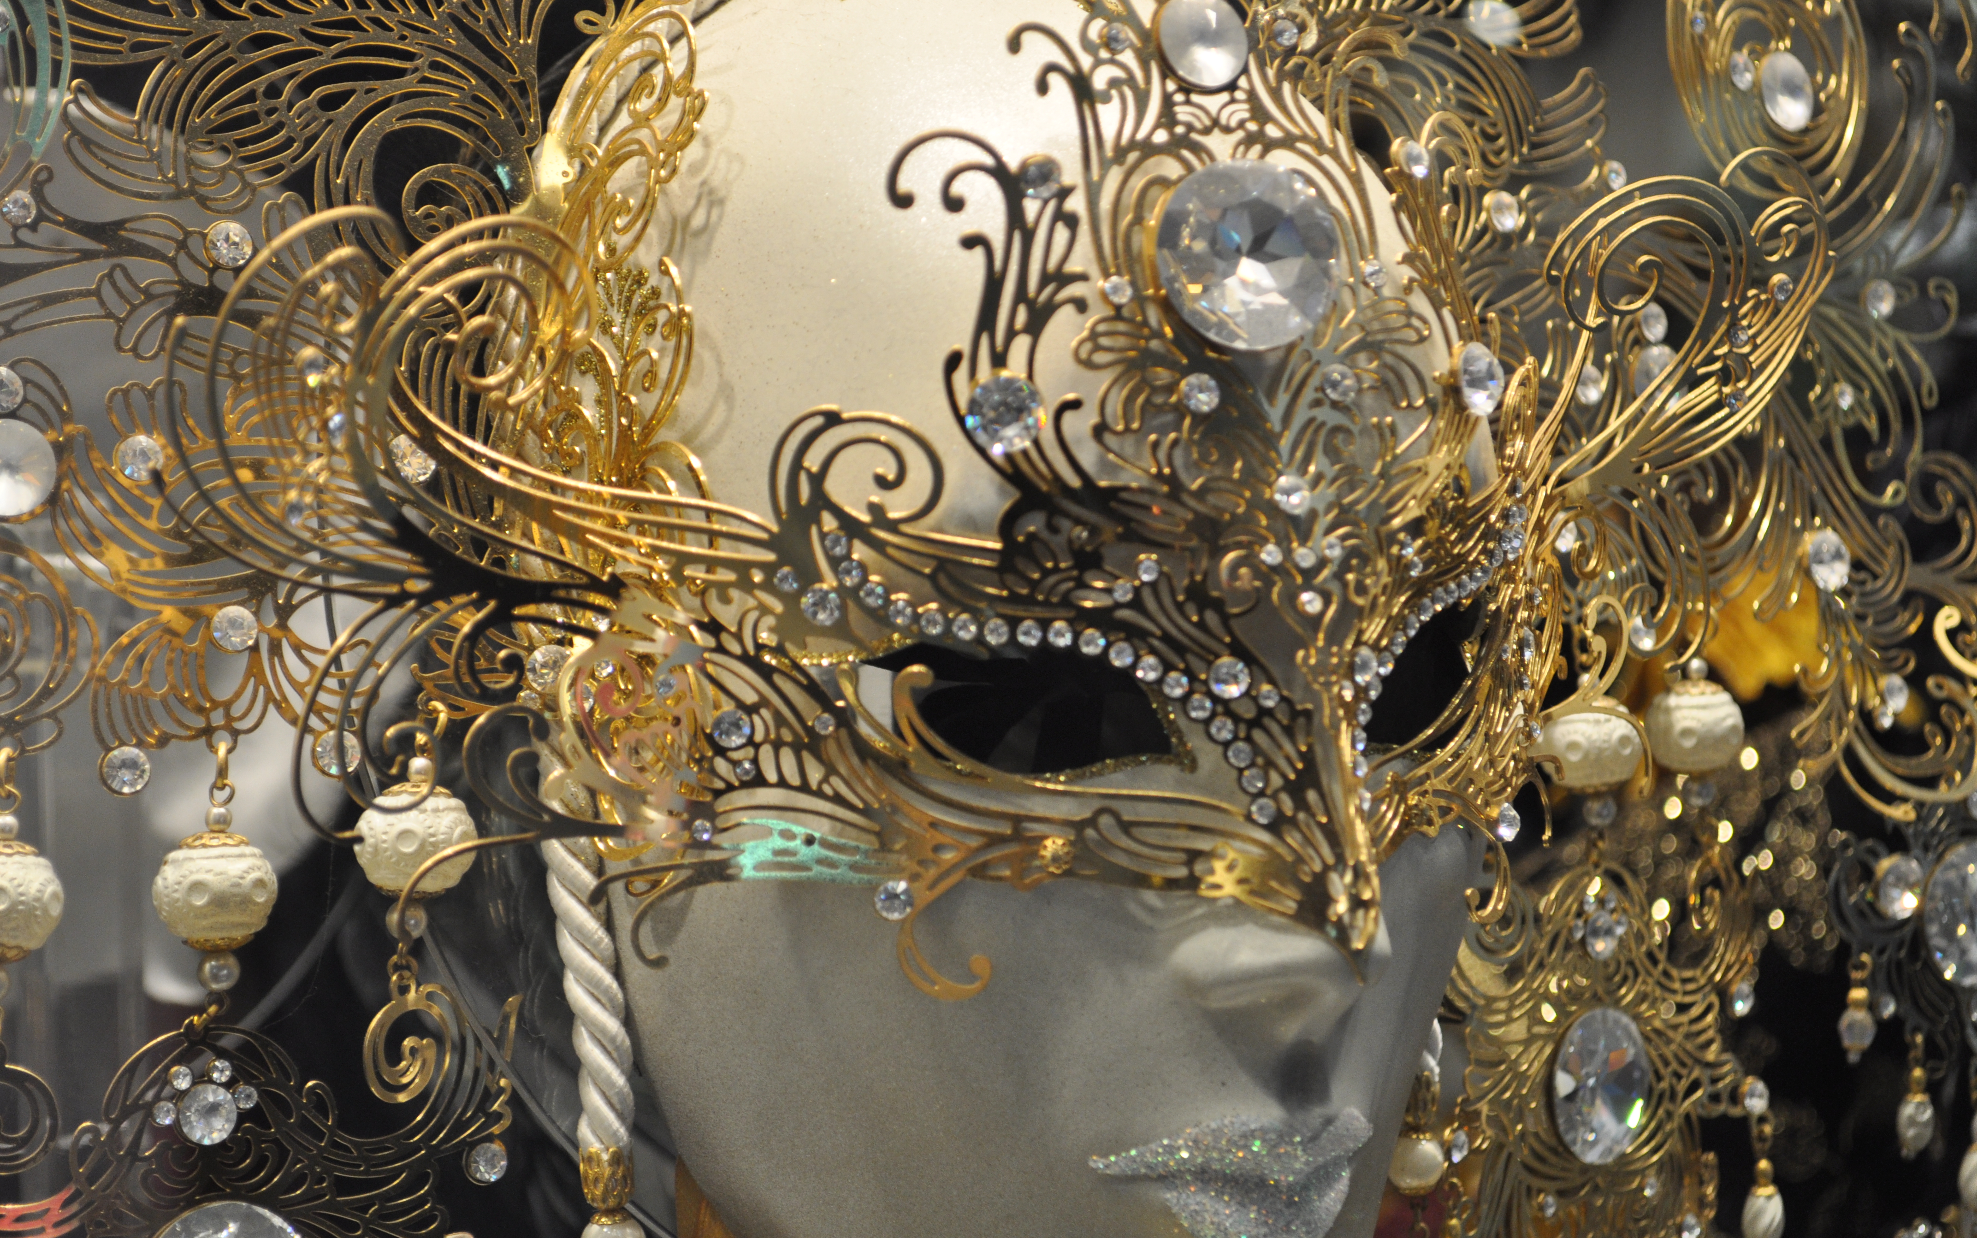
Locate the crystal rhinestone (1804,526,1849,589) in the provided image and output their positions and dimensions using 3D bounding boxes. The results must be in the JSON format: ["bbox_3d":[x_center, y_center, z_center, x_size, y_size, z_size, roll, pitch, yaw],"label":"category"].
[{"bbox_3d":[0.151,-0.011,0.810,0.011,0.011,0.004,-1,0,-38],"label":"crystal rhinestone"}]

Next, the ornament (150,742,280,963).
[{"bbox_3d":[-0.124,0.037,0.722,0.020,0.035,0.020,-2,8,-30],"label":"ornament"}]

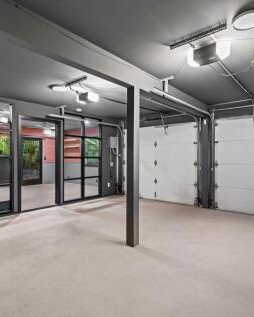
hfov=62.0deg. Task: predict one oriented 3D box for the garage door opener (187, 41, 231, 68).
[{"bbox_3d":[0.905,-1.148,2.339,0.400,0.145,0.225,0,1,40],"label":"garage door opener"}]

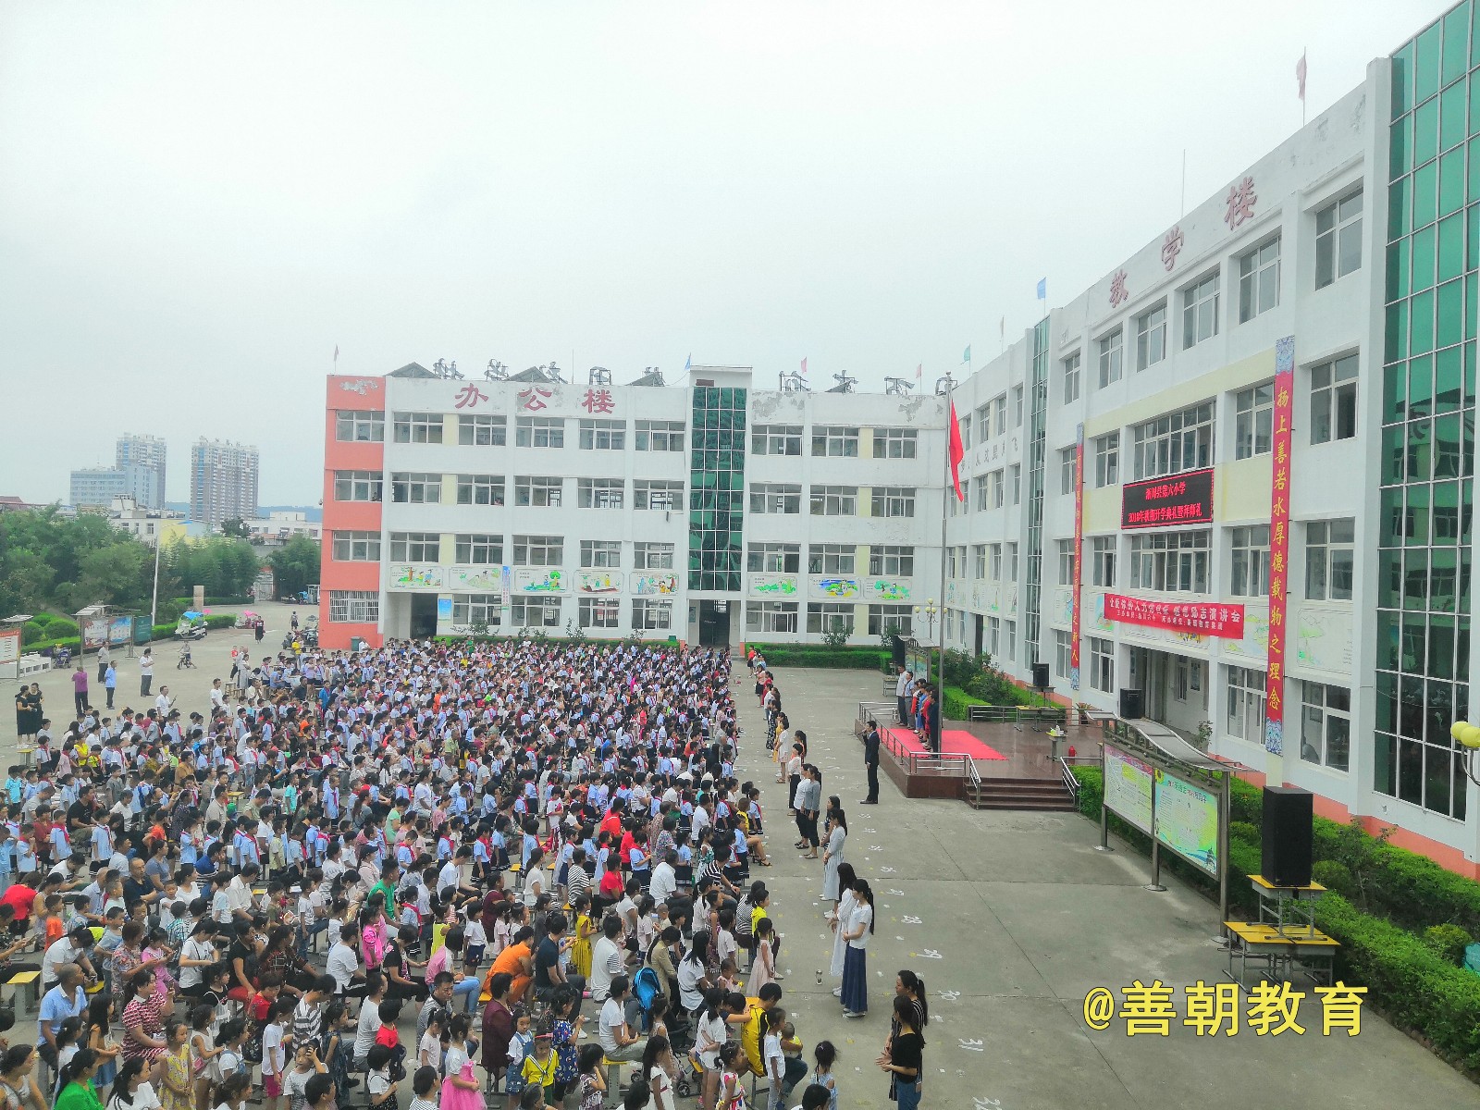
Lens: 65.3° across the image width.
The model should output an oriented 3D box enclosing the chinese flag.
[{"bbox_3d":[5.320,-2.575,28.251,0.430,2.450,0.300,2,0,-1],"label":"chinese flag"}]

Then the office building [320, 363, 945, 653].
[{"bbox_3d":[-5.835,-2.170,69.400,34.600,15.800,10.000,2,0,-2],"label":"office building"}]

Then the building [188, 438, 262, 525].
[{"bbox_3d":[-407.720,-46.698,914.187,24.000,88.800,42.000,1,0,30],"label":"building"}]

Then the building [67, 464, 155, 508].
[{"bbox_3d":[-397.606,-29.382,733.366,45.000,53.600,24.000,2,0,18],"label":"building"}]

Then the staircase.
[{"bbox_3d":[6.468,5.509,26.508,2.380,0.520,1.050,2,0,-2],"label":"staircase"}]

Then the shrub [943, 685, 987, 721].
[{"bbox_3d":[7.868,5.460,41.183,0.920,0.920,6.300,2,0,-1],"label":"shrub"}]

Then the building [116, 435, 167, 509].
[{"bbox_3d":[-474.677,-48.683,917.075,25.000,92.800,25.000,1,0,30],"label":"building"}]

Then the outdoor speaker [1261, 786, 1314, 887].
[{"bbox_3d":[7.315,3.770,15.477,0.480,1.220,0.530,2,0,-1],"label":"outdoor speaker"}]

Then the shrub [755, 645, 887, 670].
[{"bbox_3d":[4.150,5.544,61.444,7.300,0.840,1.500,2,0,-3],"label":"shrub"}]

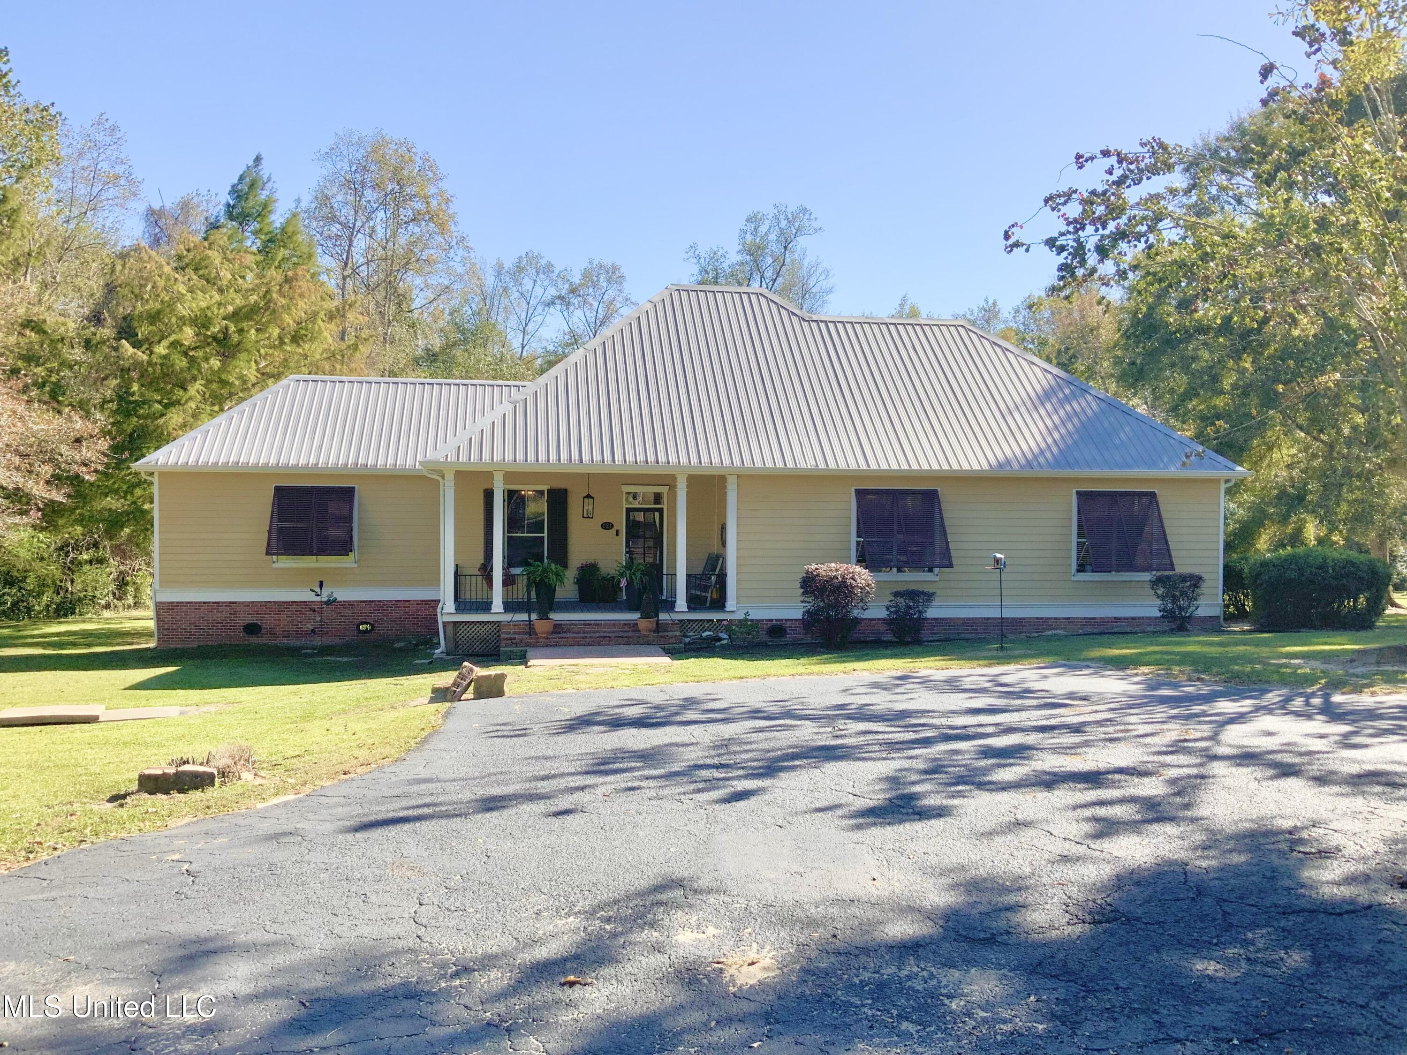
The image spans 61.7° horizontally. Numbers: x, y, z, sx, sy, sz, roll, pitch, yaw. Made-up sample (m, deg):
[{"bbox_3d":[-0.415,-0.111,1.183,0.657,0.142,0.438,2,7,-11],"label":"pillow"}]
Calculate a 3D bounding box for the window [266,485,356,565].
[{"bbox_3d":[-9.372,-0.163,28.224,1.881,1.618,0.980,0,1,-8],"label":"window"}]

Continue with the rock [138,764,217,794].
[{"bbox_3d":[-4.722,2.261,10.600,0.640,0.180,0.250,0,1,-20],"label":"rock"}]

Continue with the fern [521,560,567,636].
[{"bbox_3d":[-3.328,1.474,24.672,0.927,1.614,0.900,0,1,-8],"label":"fern"}]

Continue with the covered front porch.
[{"bbox_3d":[-2.527,0.370,26.194,6.311,3.140,2.750,0,1,-8],"label":"covered front porch"}]

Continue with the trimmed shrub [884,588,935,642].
[{"bbox_3d":[4.323,1.861,24.800,1.000,1.150,1.000,0,1,-7],"label":"trimmed shrub"}]

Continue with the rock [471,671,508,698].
[{"bbox_3d":[-2.857,2.098,15.750,0.410,0.325,0.220,0,1,-20],"label":"rock"}]

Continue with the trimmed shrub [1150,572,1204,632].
[{"bbox_3d":[10.434,1.636,26.000,1.160,1.300,1.100,0,1,-7],"label":"trimmed shrub"}]

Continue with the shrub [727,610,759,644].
[{"bbox_3d":[0.849,2.117,24.950,0.700,0.730,0.600,0,1,-7],"label":"shrub"}]

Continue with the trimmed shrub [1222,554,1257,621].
[{"bbox_3d":[13.520,1.528,29.800,1.150,1.680,1.150,0,1,-8],"label":"trimmed shrub"}]

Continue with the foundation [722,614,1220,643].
[{"bbox_3d":[6.217,2.244,26.366,11.409,0.522,0.250,0,1,-8],"label":"foundation"}]

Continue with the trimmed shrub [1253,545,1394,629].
[{"bbox_3d":[14.332,1.416,27.400,3.200,1.920,2.100,0,1,-7],"label":"trimmed shrub"}]

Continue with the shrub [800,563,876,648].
[{"bbox_3d":[2.854,1.642,24.878,1.620,1.755,1.440,0,1,-8],"label":"shrub"}]

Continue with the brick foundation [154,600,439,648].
[{"bbox_3d":[-9.860,2.334,28.831,6.659,1.104,0.250,0,1,-8],"label":"brick foundation"}]

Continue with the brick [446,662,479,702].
[{"bbox_3d":[-3.215,2.063,15.750,0.240,0.480,0.180,26,2,-9],"label":"brick"}]

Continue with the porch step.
[{"bbox_3d":[-2.327,2.235,24.709,3.728,0.460,0.700,0,1,-8],"label":"porch step"}]

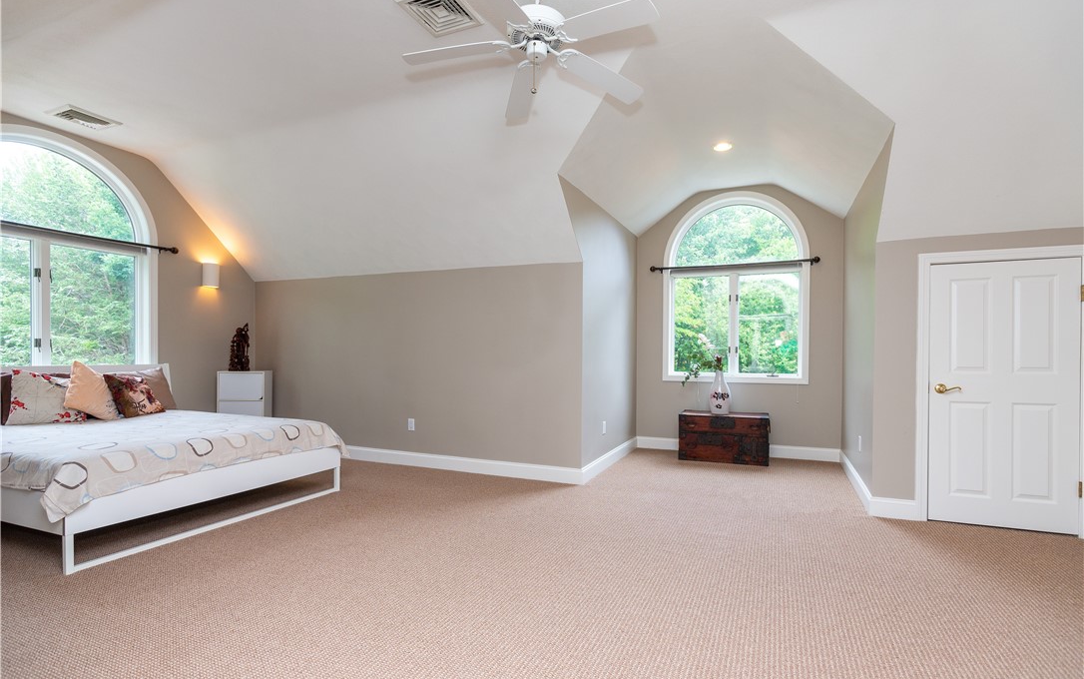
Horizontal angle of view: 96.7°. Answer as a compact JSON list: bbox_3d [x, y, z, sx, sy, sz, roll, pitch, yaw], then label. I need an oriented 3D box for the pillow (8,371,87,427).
[{"bbox_3d":[-3.888,0.452,3.794,0.460,0.430,0.140,2,-27,-46],"label":"pillow"}]

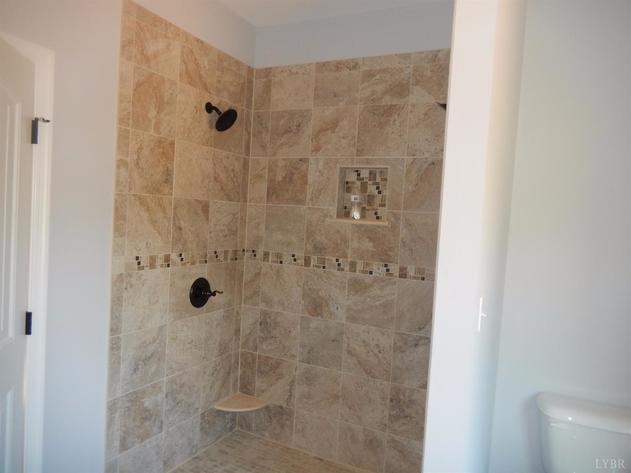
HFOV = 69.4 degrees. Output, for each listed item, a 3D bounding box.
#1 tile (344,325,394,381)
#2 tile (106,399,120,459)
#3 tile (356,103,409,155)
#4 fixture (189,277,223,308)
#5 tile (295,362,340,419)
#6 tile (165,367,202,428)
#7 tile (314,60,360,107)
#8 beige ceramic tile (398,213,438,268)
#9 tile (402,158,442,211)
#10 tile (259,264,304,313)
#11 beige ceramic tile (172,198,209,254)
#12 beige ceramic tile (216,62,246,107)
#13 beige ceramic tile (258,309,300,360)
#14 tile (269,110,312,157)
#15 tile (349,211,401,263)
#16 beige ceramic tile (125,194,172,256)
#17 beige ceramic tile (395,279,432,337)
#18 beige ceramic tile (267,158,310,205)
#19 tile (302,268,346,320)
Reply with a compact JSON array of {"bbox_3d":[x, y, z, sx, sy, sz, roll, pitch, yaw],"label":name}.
[{"bbox_3d":[0.312,0.688,2.711,0.302,0.302,0.010,5,3,26],"label":"tile"},{"bbox_3d":[-0.990,0.929,2.218,0.011,0.295,0.067,5,3,27],"label":"tile"},{"bbox_3d":[0.389,-0.613,2.654,0.302,0.302,0.010,5,3,26],"label":"tile"},{"bbox_3d":[-0.632,0.340,2.680,0.112,0.180,0.180,5,3,26],"label":"fixture"},{"bbox_3d":[0.021,0.962,2.852,0.306,0.295,0.011,5,3,27],"label":"tile"},{"bbox_3d":[-0.766,0.930,2.644,0.010,0.302,0.302,5,3,26],"label":"tile"},{"bbox_3d":[0.130,-0.929,2.785,0.303,0.279,0.013,5,3,26],"label":"tile"},{"bbox_3d":[0.626,0.020,2.544,0.302,0.302,0.010,5,3,26],"label":"beige ceramic tile"},{"bbox_3d":[0.648,-0.290,2.553,0.303,0.306,0.012,4,2,26],"label":"tile"},{"bbox_3d":[-0.219,0.337,2.967,0.306,0.301,0.011,5,3,27],"label":"tile"},{"bbox_3d":[-0.712,-0.060,2.615,0.012,0.304,0.303,4,2,26],"label":"beige ceramic tile"},{"bbox_3d":[-0.526,-0.934,2.836,0.013,0.209,0.293,5,3,26],"label":"beige ceramic tile"},{"bbox_3d":[-0.234,0.642,2.975,0.302,0.302,0.010,5,3,26],"label":"beige ceramic tile"},{"bbox_3d":[-0.157,-0.655,2.921,0.302,0.302,0.010,5,3,26],"label":"tile"},{"bbox_3d":[0.353,-0.003,2.681,0.302,0.302,0.010,5,3,26],"label":"tile"},{"bbox_3d":[-0.843,-0.059,2.329,0.010,0.302,0.302,5,3,26],"label":"beige ceramic tile"},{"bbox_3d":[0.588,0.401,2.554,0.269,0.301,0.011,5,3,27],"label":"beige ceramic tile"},{"bbox_3d":[-0.180,-0.351,2.947,0.306,0.308,0.013,5,3,26],"label":"beige ceramic tile"},{"bbox_3d":[0.055,0.361,2.840,0.303,0.303,0.013,5,3,26],"label":"tile"}]

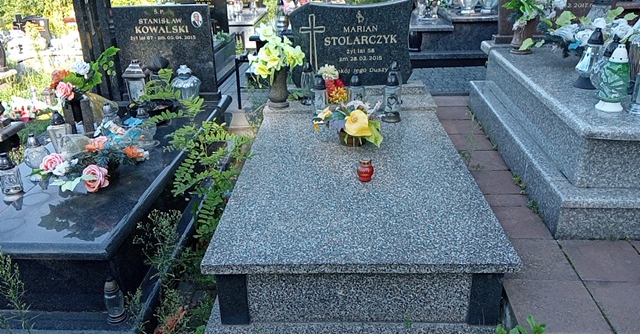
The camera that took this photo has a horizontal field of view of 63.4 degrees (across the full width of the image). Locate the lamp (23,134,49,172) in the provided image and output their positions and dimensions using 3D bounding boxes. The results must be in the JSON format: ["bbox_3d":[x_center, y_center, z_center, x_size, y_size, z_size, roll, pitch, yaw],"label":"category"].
[{"bbox_3d":[-1.407,-0.069,2.569,0.128,0.203,0.128,-1,24,2],"label":"lamp"}]

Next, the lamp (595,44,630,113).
[{"bbox_3d":[1.618,-0.486,2.831,0.163,0.347,0.163,0,24,3],"label":"lamp"}]

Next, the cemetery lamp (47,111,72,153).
[{"bbox_3d":[-1.402,-0.189,2.800,0.131,0.234,0.131,-1,24,2],"label":"cemetery lamp"}]

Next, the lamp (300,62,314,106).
[{"bbox_3d":[-0.082,-0.562,3.475,0.092,0.288,0.092,-1,24,3],"label":"lamp"}]

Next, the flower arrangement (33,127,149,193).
[{"bbox_3d":[-1.110,-0.049,2.506,0.540,0.220,0.400,0,25,5],"label":"flower arrangement"}]

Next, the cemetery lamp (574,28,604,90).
[{"bbox_3d":[1.715,-0.685,3.260,0.166,0.351,0.166,0,24,3],"label":"cemetery lamp"}]

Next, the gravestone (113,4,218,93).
[{"bbox_3d":[-1.059,-0.805,3.582,0.695,0.599,0.091,-1,24,2],"label":"gravestone"}]

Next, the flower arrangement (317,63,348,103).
[{"bbox_3d":[0.101,-0.578,3.638,0.200,0.274,0.180,0,24,3],"label":"flower arrangement"}]

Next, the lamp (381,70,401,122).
[{"bbox_3d":[0.447,-0.435,3.210,0.112,0.311,0.112,-1,24,3],"label":"lamp"}]

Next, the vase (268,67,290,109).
[{"bbox_3d":[-0.272,-0.530,3.468,0.134,0.259,0.134,-1,24,3],"label":"vase"}]

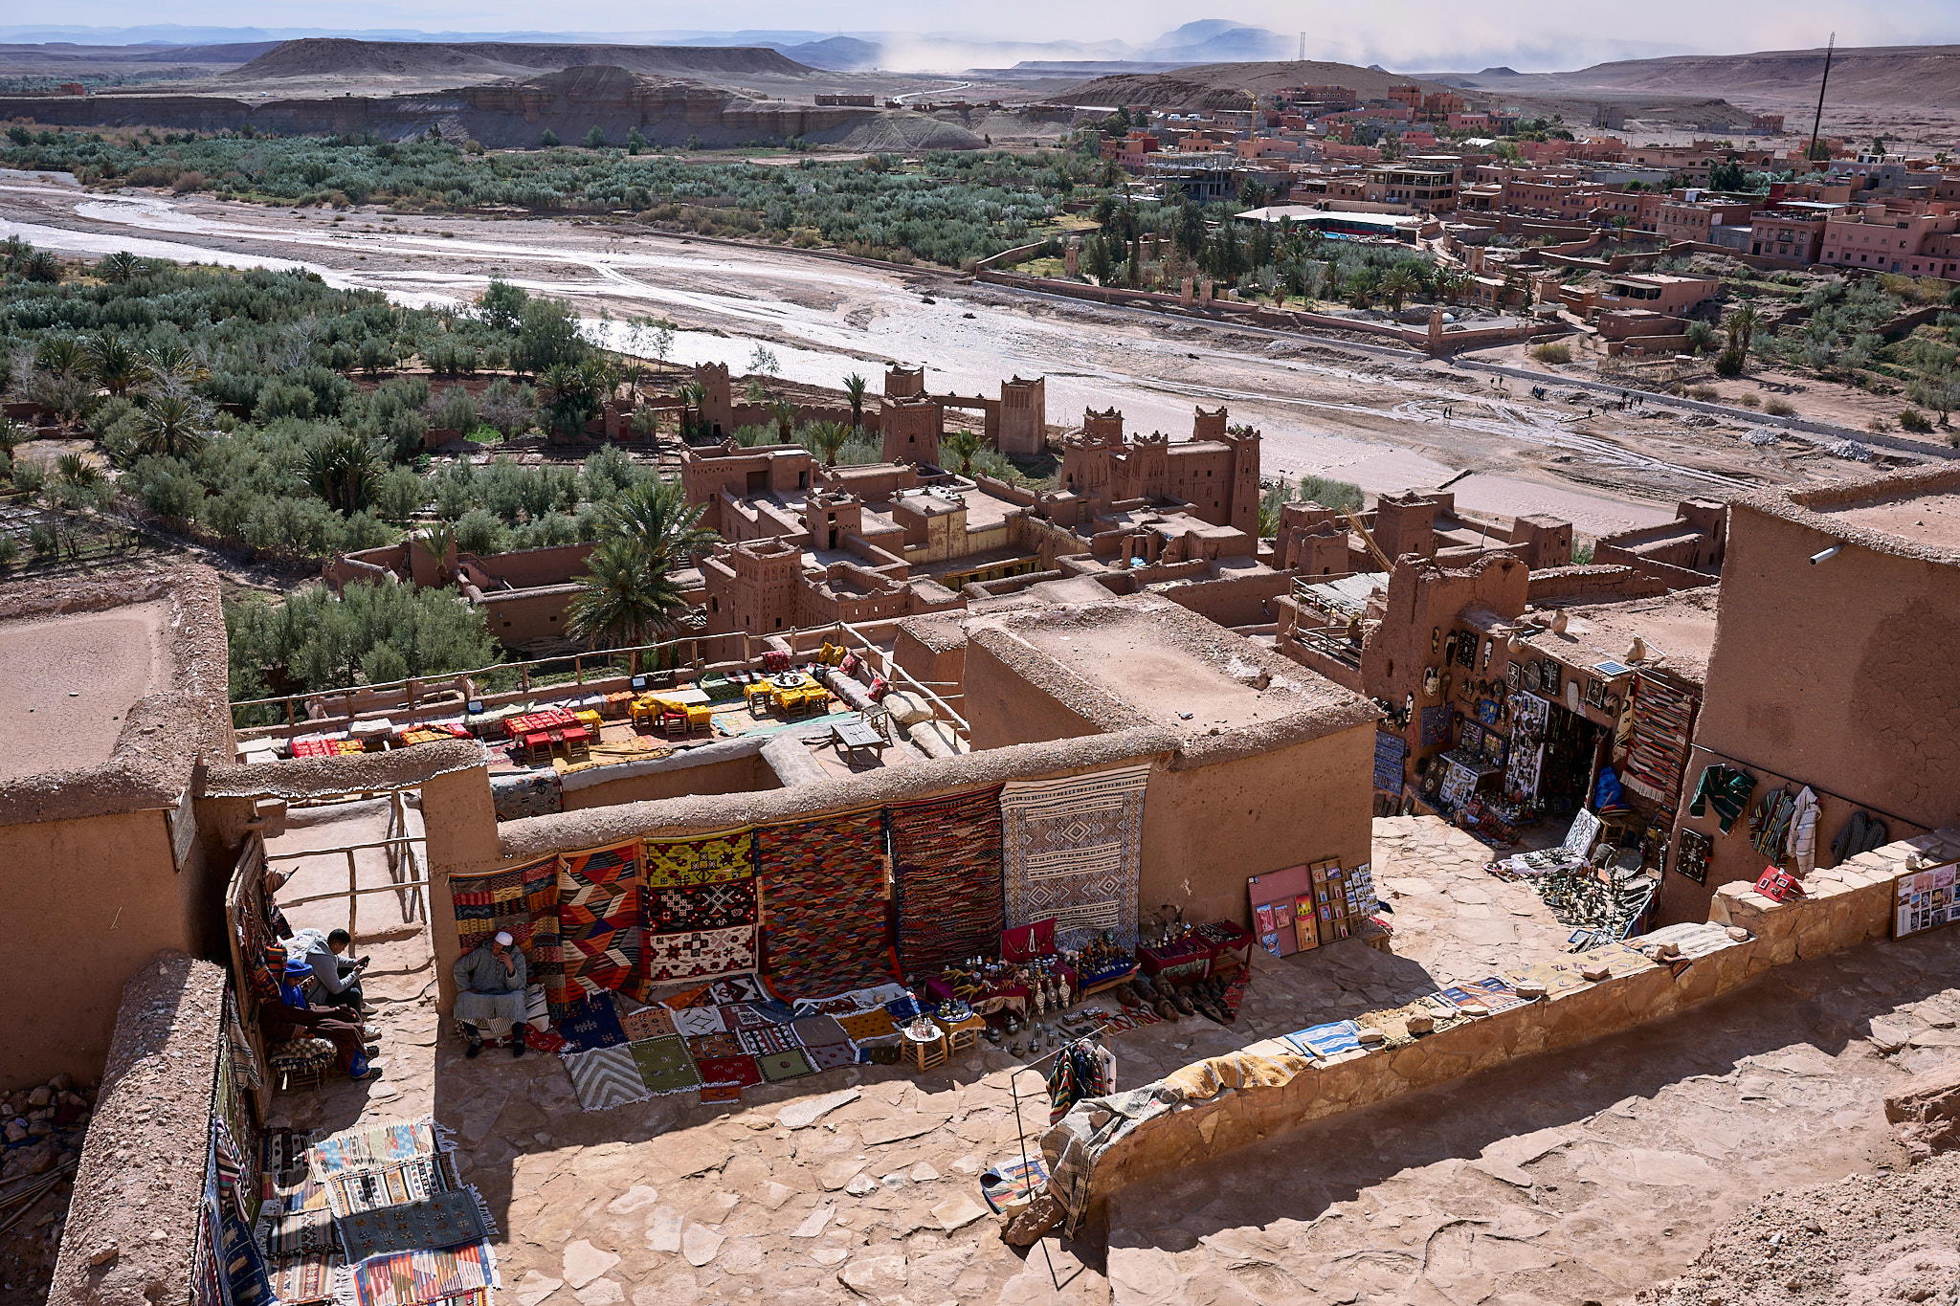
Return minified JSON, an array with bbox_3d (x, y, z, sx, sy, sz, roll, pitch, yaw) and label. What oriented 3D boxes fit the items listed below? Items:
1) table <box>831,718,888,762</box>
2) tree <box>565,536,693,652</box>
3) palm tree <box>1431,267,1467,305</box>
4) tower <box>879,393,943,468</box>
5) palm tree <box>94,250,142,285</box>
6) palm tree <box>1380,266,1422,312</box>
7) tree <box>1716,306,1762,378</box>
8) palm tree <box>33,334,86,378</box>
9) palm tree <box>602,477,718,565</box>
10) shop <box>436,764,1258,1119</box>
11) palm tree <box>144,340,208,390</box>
[{"bbox_3d":[-1.996,1.472,27.511,0.570,0.310,0.950,-7,20,-19],"label":"table"},{"bbox_3d":[-23.684,-3.235,113.611,8.250,9.550,8.250,0,20,0],"label":"tree"},{"bbox_3d":[76.543,-59.927,275.726,5.750,6.160,5.750,0,19,0],"label":"palm tree"},{"bbox_3d":[-7.807,-24.508,191.782,5.220,9.200,5.220,-7,21,-19],"label":"tower"},{"bbox_3d":[-165.679,-73.778,324.536,7.360,7.240,7.360,0,20,0],"label":"palm tree"},{"bbox_3d":[72.477,-62.551,290.236,6.580,7.540,6.580,0,20,0],"label":"palm tree"},{"bbox_3d":[100.076,-41.184,222.602,6.040,9.650,6.040,0,19,0],"label":"tree"},{"bbox_3d":[-127.073,-40.110,232.699,7.180,7.610,7.180,0,20,0],"label":"palm tree"},{"bbox_3d":[-18.955,-4.470,101.114,6.830,12.440,6.830,0,19,0],"label":"palm tree"},{"bbox_3d":[-1.302,2.789,17.668,8.600,2.300,2.200,-4,20,-11],"label":"shop"},{"bbox_3d":[-98.398,-34.577,206.620,7.850,7.690,7.850,0,19,0],"label":"palm tree"}]

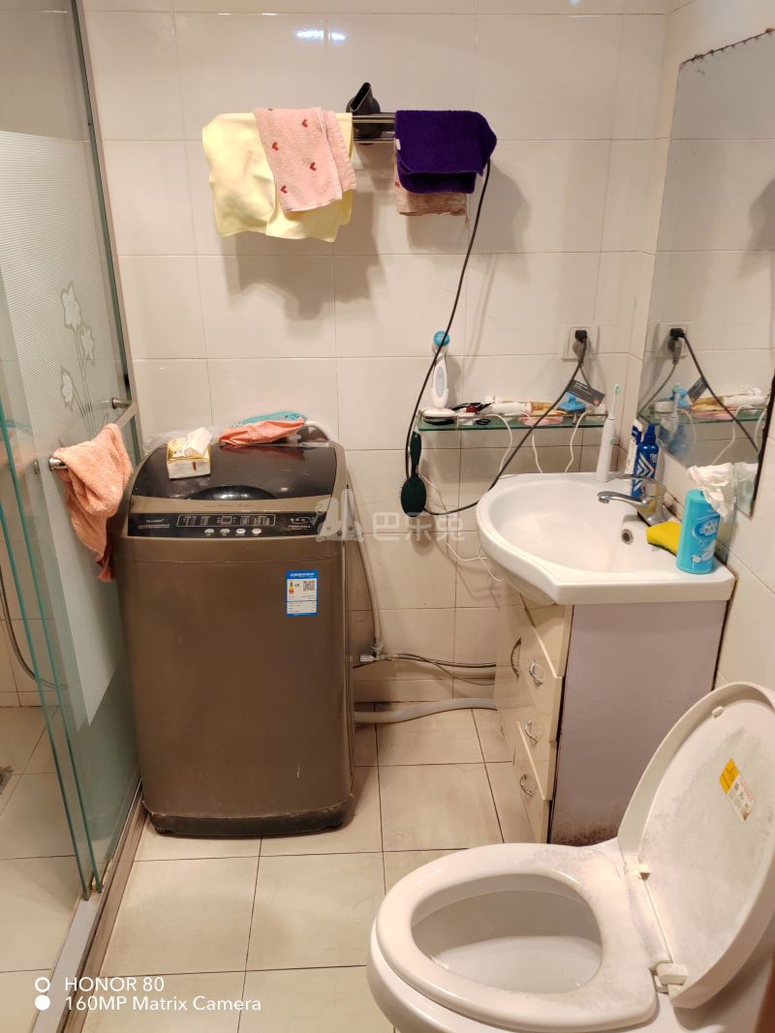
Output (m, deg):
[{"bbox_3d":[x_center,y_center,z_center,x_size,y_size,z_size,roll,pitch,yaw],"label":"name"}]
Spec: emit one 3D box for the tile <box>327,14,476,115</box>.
[{"bbox_3d":[0.032,-0.989,1.823,0.330,0.252,0.010,-1,24,-3],"label":"tile"}]

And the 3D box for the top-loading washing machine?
[{"bbox_3d":[-0.357,0.290,2.053,0.521,0.905,0.495,-1,24,-3],"label":"top-loading washing machine"}]

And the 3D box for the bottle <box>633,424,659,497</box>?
[{"bbox_3d":[0.612,-0.129,1.903,0.055,0.185,0.055,8,25,17],"label":"bottle"}]

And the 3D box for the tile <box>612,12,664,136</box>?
[{"bbox_3d":[0.571,-0.994,1.832,0.093,0.251,0.010,-1,24,-2],"label":"tile"}]

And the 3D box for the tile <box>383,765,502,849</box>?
[{"bbox_3d":[0.133,0.764,2.131,0.301,0.010,0.304,-1,24,-3],"label":"tile"}]

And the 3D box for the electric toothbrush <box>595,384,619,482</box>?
[{"bbox_3d":[0.558,-0.210,2.024,0.032,0.245,0.030,20,31,37],"label":"electric toothbrush"}]

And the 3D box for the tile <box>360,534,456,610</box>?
[{"bbox_3d":[0.036,0.160,2.337,0.330,0.252,0.010,-1,24,-3],"label":"tile"}]

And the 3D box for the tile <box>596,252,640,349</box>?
[{"bbox_3d":[0.580,-0.542,2.051,0.105,0.252,0.010,-1,24,-3],"label":"tile"}]

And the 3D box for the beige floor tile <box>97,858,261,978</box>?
[{"bbox_3d":[-0.453,0.902,1.829,0.301,0.010,0.304,-1,24,-3],"label":"beige floor tile"}]

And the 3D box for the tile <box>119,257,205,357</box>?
[{"bbox_3d":[-0.625,-0.513,1.997,0.330,0.252,0.010,-1,24,-3],"label":"tile"}]

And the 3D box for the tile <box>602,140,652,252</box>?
[{"bbox_3d":[0.579,-0.773,1.950,0.104,0.252,0.010,-1,24,-3],"label":"tile"}]

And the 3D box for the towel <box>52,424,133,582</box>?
[{"bbox_3d":[-0.604,-0.012,1.744,0.095,0.350,0.360,-1,24,-3],"label":"towel"}]

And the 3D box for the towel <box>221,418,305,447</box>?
[{"bbox_3d":[-0.314,-0.205,2.036,0.220,0.075,0.120,-1,24,-3],"label":"towel"}]

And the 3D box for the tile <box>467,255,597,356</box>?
[{"bbox_3d":[0.363,-0.537,2.042,0.330,0.252,0.010,-1,24,-3],"label":"tile"}]

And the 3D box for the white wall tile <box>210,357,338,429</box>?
[{"bbox_3d":[-0.295,-0.291,2.114,0.330,0.252,0.010,-1,24,-3],"label":"white wall tile"}]

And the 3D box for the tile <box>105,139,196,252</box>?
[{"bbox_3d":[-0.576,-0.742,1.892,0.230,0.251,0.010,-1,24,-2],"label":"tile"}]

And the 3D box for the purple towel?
[{"bbox_3d":[0.128,-0.796,1.769,0.232,0.168,0.110,-1,24,-2],"label":"purple towel"}]

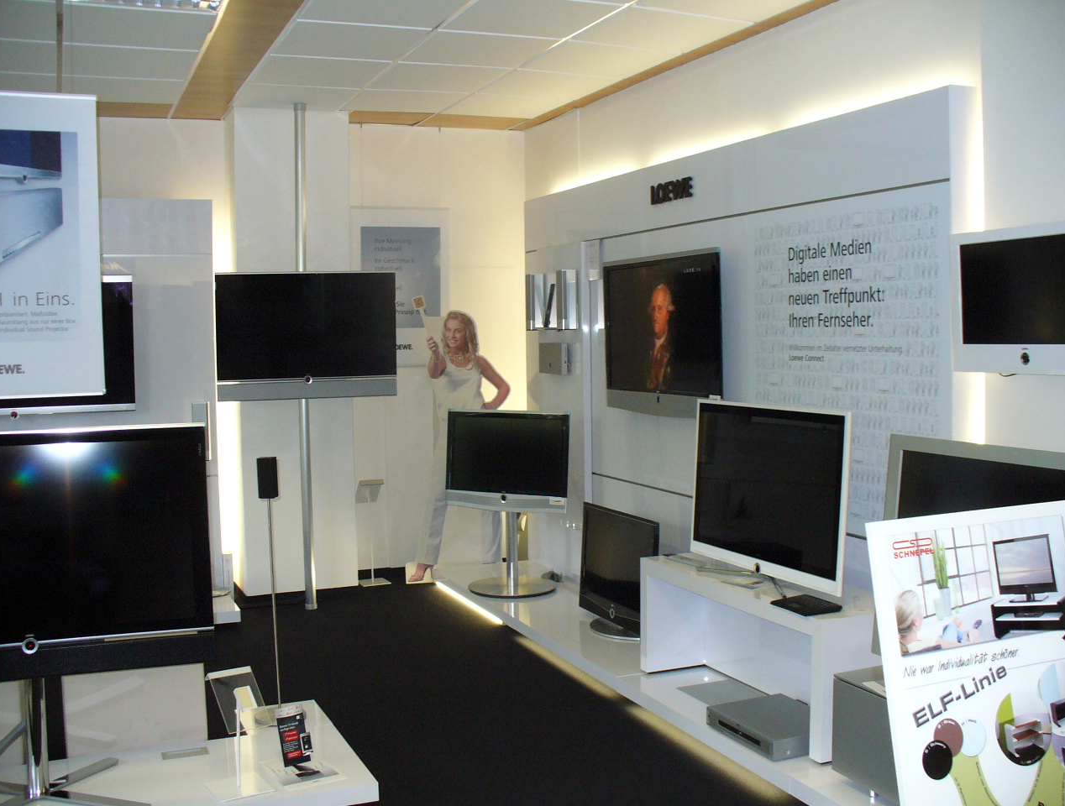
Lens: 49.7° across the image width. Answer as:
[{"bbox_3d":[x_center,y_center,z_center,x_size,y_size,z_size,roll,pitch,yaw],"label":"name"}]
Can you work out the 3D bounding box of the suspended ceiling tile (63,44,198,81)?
[{"bbox_3d":[-1.857,-1.562,5.267,0.627,0.030,0.608,-2,4,-23],"label":"suspended ceiling tile"}]

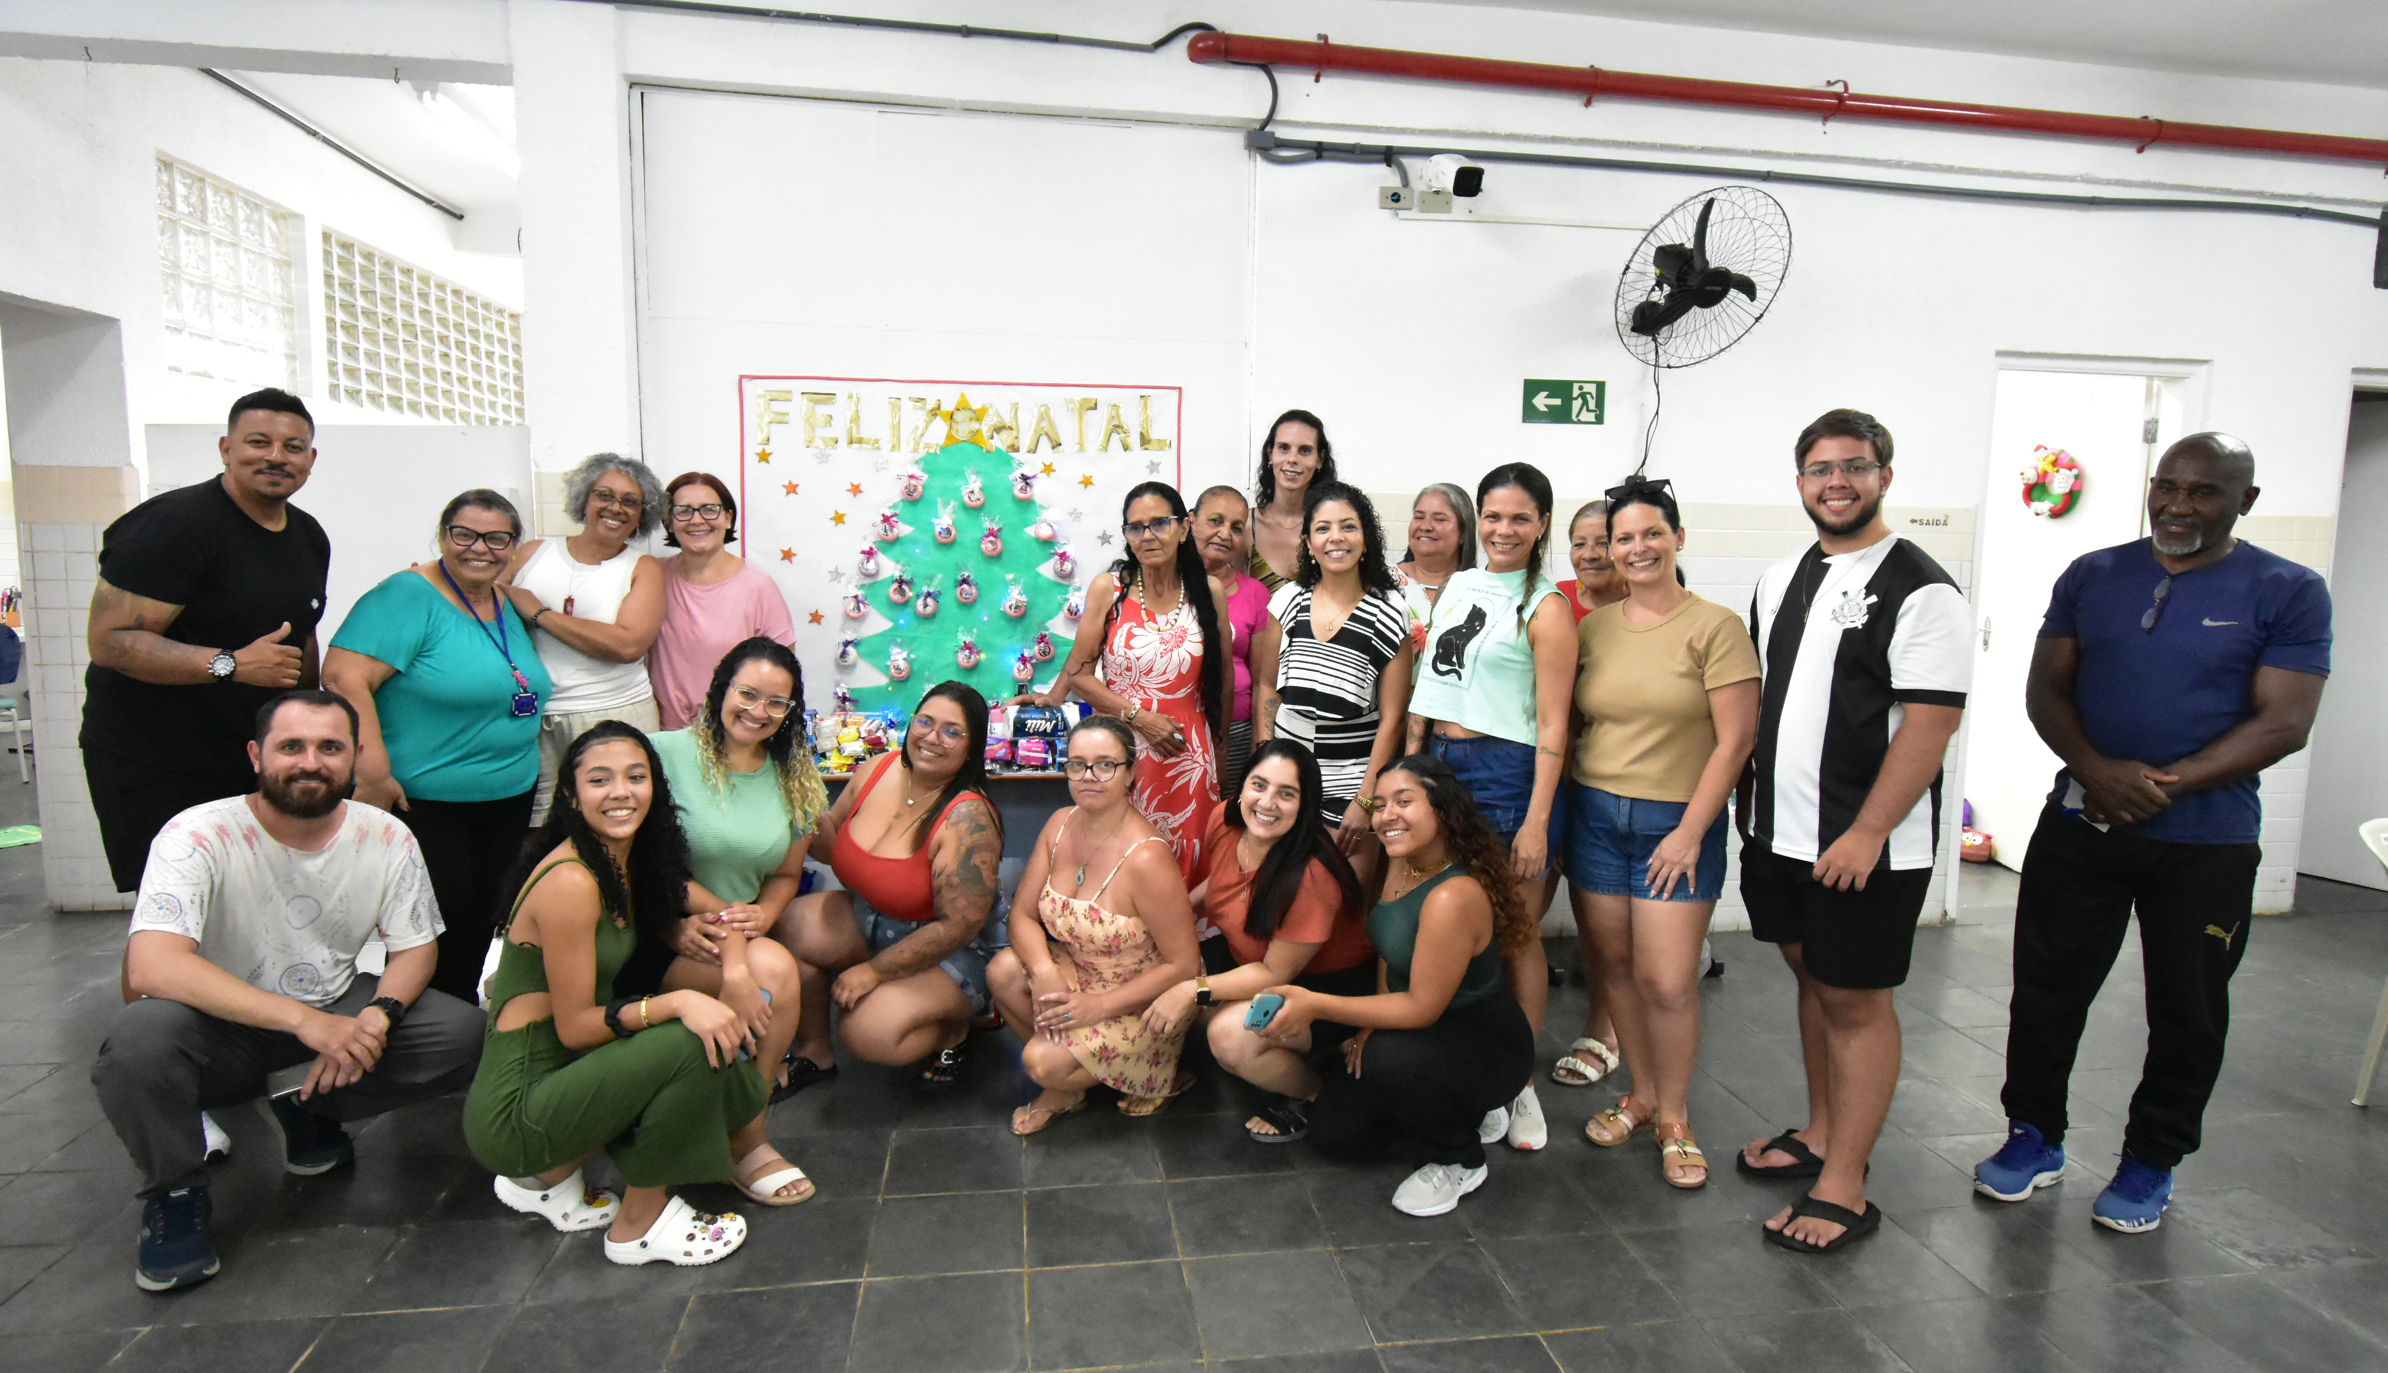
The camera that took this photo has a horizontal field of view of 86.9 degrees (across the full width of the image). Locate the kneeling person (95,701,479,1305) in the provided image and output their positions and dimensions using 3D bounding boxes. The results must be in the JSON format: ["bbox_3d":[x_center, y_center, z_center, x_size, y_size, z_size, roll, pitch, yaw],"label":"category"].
[{"bbox_3d":[-1.873,0.561,2.696,0.700,1.090,0.670,-3,8,-32],"label":"kneeling person"}]

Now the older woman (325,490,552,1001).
[{"bbox_3d":[-1.907,0.259,3.236,0.390,1.530,0.540,6,8,39],"label":"older woman"}]

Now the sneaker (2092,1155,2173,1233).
[{"bbox_3d":[2.099,1.098,2.790,0.290,0.120,0.112,-4,9,-38],"label":"sneaker"}]

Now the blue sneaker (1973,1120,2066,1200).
[{"bbox_3d":[1.877,1.067,2.855,0.285,0.120,0.110,-4,8,-35],"label":"blue sneaker"}]

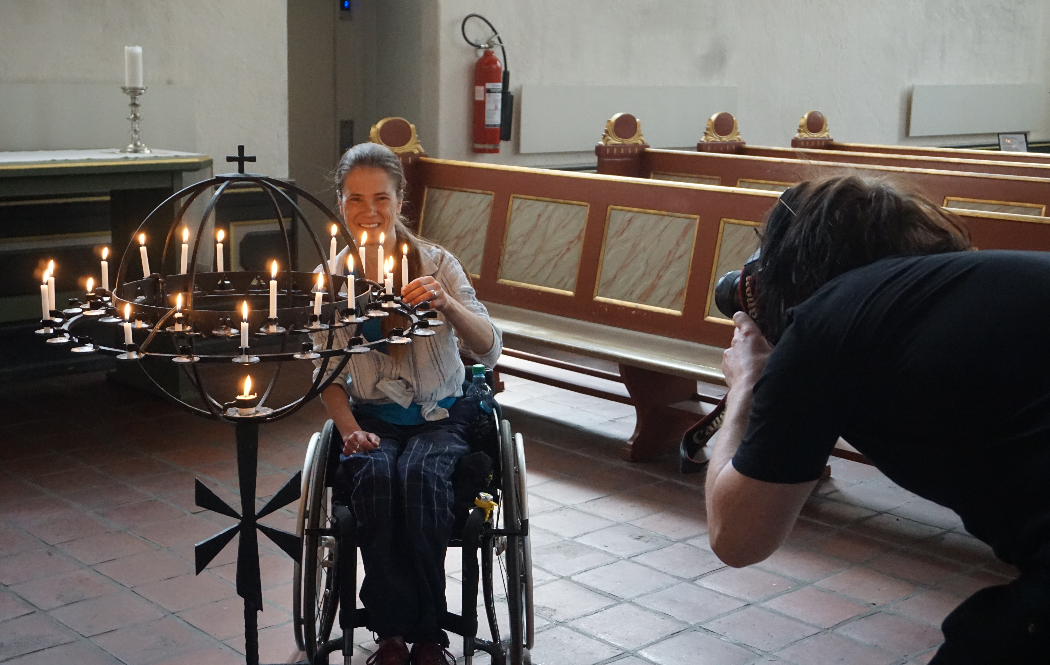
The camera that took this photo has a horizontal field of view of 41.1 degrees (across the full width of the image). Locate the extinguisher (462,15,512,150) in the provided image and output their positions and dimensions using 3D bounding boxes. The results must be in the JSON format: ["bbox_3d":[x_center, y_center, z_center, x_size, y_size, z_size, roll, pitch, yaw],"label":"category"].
[{"bbox_3d":[-0.215,-1.420,8.021,0.340,0.781,0.175,-8,14,-43],"label":"extinguisher"}]

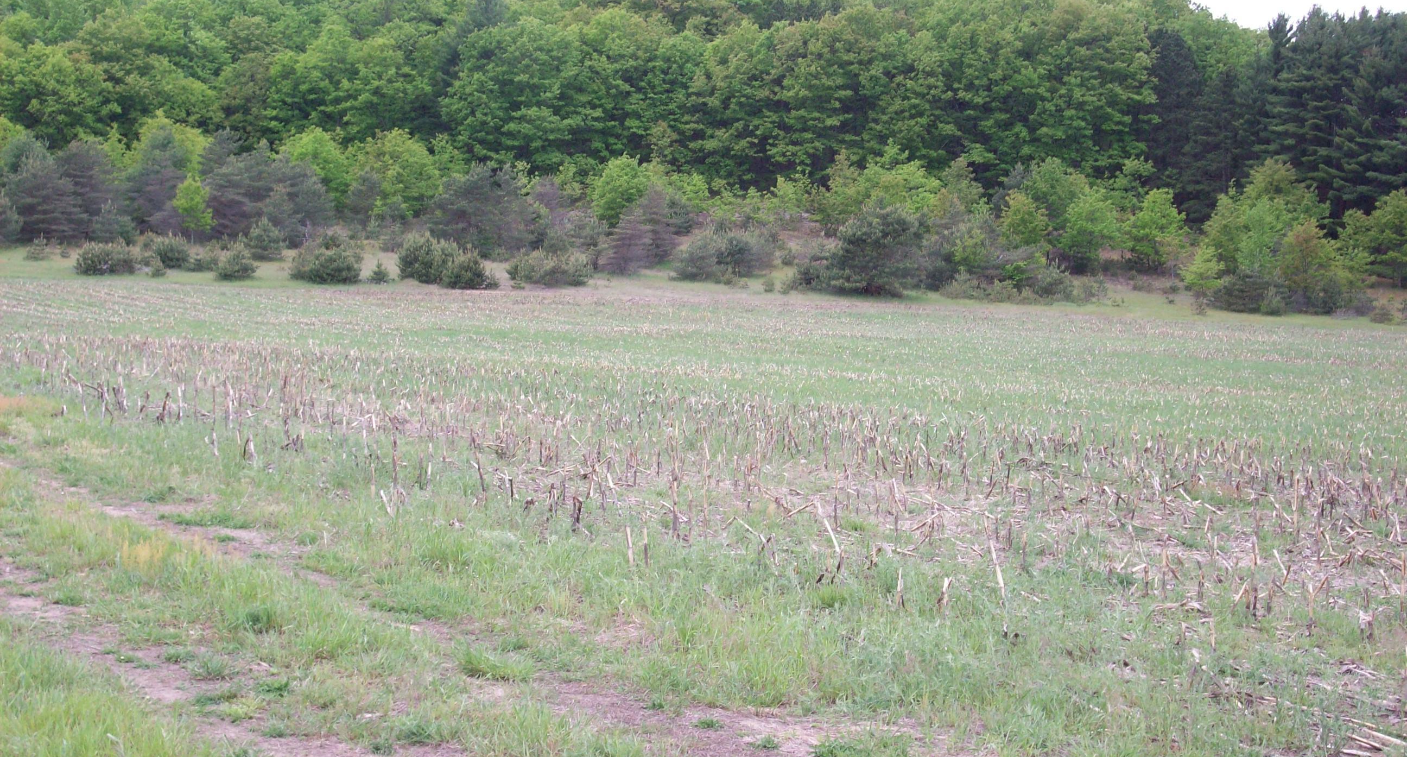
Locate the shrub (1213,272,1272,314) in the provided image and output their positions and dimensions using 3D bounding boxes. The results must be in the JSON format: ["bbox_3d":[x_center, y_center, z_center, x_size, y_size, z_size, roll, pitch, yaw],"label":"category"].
[{"bbox_3d":[18.480,-2.948,75.000,2.024,1.399,1.863,0,2,0],"label":"shrub"}]

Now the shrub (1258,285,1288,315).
[{"bbox_3d":[18.937,-2.577,73.000,0.967,1.003,0.890,0,2,0],"label":"shrub"}]

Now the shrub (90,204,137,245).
[{"bbox_3d":[-21.245,-5.480,79.000,1.650,1.535,1.582,0,4,0],"label":"shrub"}]

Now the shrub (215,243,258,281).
[{"bbox_3d":[-14.899,-3.698,70.000,1.326,1.156,1.271,0,4,0],"label":"shrub"}]

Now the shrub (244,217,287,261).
[{"bbox_3d":[-17.141,-5.491,86.000,1.646,1.688,1.514,0,2,0],"label":"shrub"}]

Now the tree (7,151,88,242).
[{"bbox_3d":[-27.483,-7.602,92.000,3.341,3.748,3.074,0,2,0],"label":"tree"}]

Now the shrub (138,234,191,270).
[{"bbox_3d":[-20.634,-4.838,84.000,1.979,1.360,1.821,0,2,0],"label":"shrub"}]

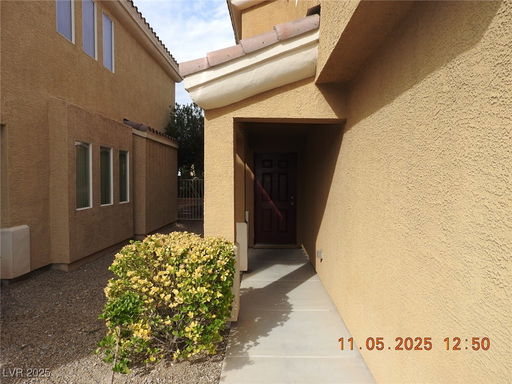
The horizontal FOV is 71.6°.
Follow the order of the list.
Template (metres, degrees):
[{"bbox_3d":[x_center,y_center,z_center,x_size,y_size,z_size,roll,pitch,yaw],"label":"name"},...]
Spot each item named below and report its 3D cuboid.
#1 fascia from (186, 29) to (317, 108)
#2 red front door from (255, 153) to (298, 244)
[{"bbox_3d":[0.000,-1.215,3.670,1.450,0.390,0.220,-18,1,1],"label":"fascia"},{"bbox_3d":[0.430,0.150,7.750,0.920,2.030,0.060,0,1,1],"label":"red front door"}]

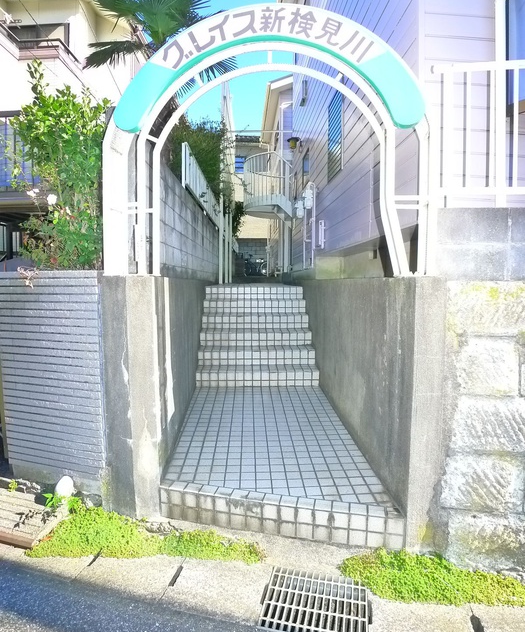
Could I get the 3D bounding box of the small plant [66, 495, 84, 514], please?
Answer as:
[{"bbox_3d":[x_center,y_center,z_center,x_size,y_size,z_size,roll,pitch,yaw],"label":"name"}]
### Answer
[{"bbox_3d":[-1.210,1.222,3.140,0.100,0.100,0.095,0,4,-2],"label":"small plant"}]

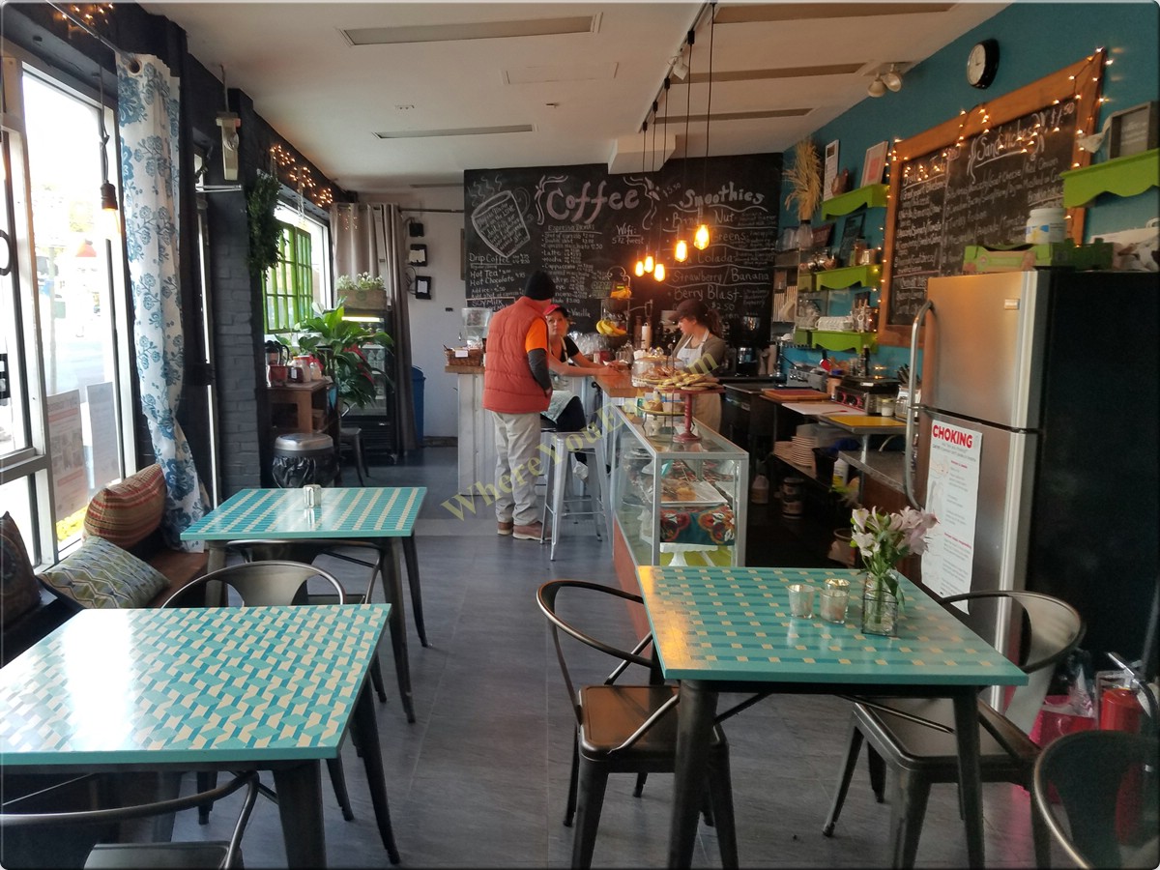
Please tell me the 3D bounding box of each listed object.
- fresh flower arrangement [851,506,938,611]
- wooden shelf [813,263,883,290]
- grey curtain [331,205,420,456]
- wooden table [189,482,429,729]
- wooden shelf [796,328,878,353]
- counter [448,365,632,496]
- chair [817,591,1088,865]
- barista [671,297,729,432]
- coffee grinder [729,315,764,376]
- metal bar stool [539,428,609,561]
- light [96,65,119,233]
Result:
[{"bbox_3d":[0.784,0.335,2.185,0.205,0.290,0.190,1,8,0],"label":"fresh flower arrangement"},{"bbox_3d":[2.097,-1.229,6.894,0.140,0.150,1.120,0,8,-3],"label":"wooden shelf"},{"bbox_3d":[-2.180,-1.096,9.350,0.920,2.620,0.200,0,8,-9],"label":"grey curtain"},{"bbox_3d":[-1.058,0.669,3.582,0.800,0.752,0.800,0,8,-6],"label":"wooden table"},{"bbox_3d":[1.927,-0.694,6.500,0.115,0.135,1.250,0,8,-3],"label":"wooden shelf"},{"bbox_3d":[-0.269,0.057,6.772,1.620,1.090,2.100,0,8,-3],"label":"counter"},{"bbox_3d":[1.035,0.876,2.345,0.560,0.730,0.540,0,8,-4],"label":"chair"},{"bbox_3d":[0.822,-0.106,6.044,0.500,1.650,0.380,8,10,39],"label":"barista"},{"bbox_3d":[1.724,-0.907,8.907,0.270,0.610,0.360,1,8,7],"label":"coffee grinder"},{"bbox_3d":[-0.011,0.379,5.690,0.430,0.765,0.430,-1,8,-14],"label":"metal bar stool"},{"bbox_3d":[-1.722,-1.010,3.160,0.070,0.580,0.070,1,8,4],"label":"light"}]

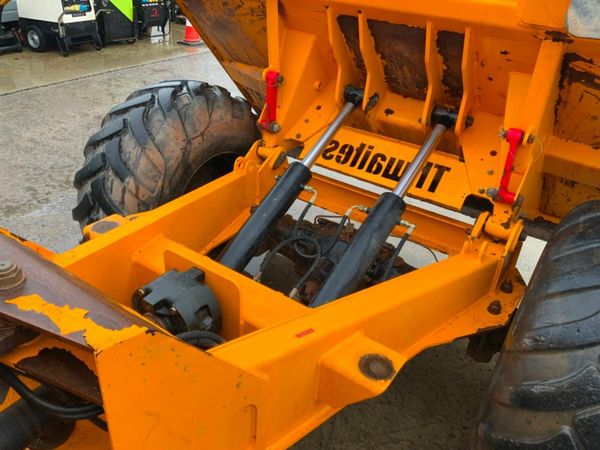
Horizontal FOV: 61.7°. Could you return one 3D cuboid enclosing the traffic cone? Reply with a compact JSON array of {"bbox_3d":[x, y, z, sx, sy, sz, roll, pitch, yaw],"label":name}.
[{"bbox_3d":[-1.979,-3.749,9.219,0.410,0.750,0.410,22,33,27],"label":"traffic cone"}]

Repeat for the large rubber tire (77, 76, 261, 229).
[{"bbox_3d":[-0.563,-0.144,2.514,0.415,1.080,1.080,21,33,26],"label":"large rubber tire"}]

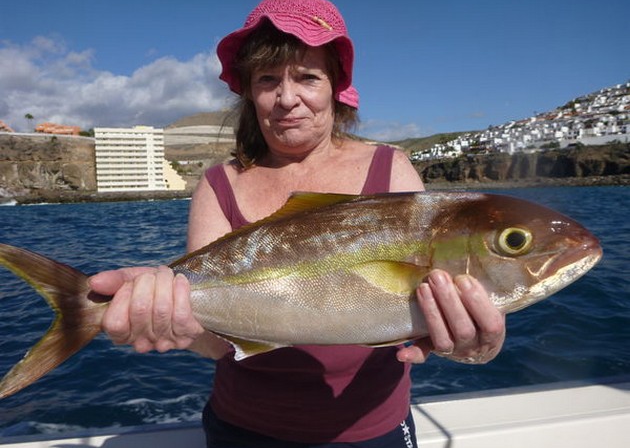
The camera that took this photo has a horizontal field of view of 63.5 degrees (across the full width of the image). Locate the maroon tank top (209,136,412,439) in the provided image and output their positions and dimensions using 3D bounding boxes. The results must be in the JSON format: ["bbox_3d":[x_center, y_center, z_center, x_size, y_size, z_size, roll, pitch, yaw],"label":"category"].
[{"bbox_3d":[-0.012,0.105,0.900,0.370,0.510,0.260,-2,4,-1],"label":"maroon tank top"}]

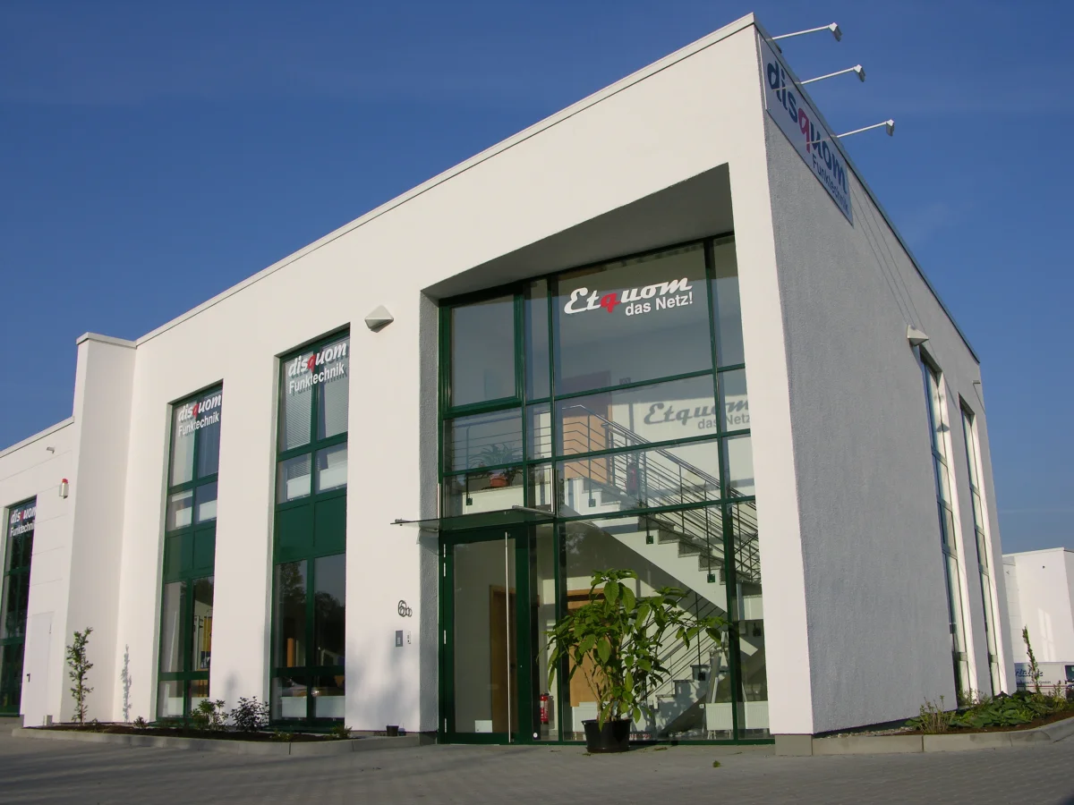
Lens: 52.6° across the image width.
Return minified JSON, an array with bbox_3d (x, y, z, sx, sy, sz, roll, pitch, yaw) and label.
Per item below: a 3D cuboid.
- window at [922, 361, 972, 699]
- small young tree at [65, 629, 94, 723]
[{"bbox_3d":[6.261,1.946,16.736,0.150,5.562,1.862,-10,-18,29],"label":"window"},{"bbox_3d":[-7.524,4.500,17.882,0.443,1.590,0.443,-1,-15,0],"label":"small young tree"}]

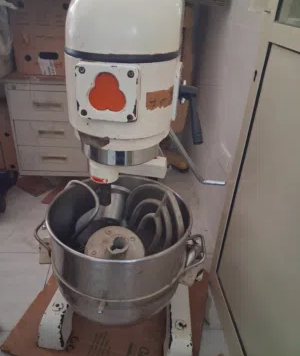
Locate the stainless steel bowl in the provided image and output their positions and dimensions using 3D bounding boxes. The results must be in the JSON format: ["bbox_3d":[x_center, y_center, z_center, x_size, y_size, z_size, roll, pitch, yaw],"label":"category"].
[{"bbox_3d":[-0.090,0.245,0.956,0.464,0.360,0.401,7,30,5],"label":"stainless steel bowl"}]

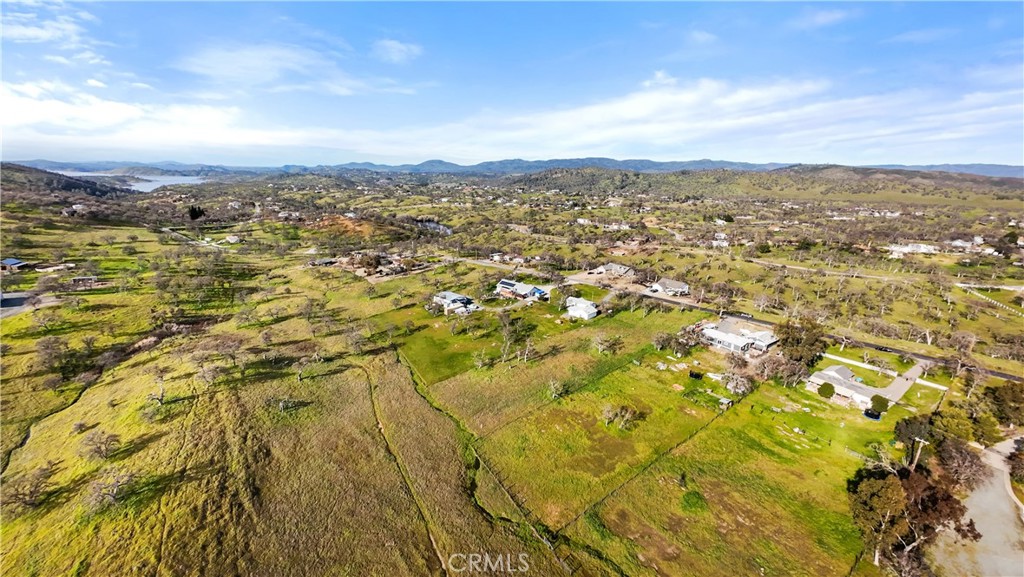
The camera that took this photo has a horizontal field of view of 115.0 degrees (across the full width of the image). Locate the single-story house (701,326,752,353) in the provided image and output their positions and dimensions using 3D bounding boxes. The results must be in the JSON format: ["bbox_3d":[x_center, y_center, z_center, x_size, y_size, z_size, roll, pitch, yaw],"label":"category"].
[{"bbox_3d":[100.810,23.940,154.540,17.000,4.300,11.000,18,27,40],"label":"single-story house"}]

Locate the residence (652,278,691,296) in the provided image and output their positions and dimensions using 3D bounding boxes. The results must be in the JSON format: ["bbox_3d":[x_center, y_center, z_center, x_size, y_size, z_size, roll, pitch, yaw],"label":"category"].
[{"bbox_3d":[106.890,-0.760,220.330,19.000,5.200,13.500,14,24,33],"label":"residence"}]

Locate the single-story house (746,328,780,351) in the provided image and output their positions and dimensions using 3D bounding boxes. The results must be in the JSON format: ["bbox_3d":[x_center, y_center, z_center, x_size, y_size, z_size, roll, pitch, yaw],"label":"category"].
[{"bbox_3d":[118.430,23.900,154.660,13.000,4.300,9.500,-16,26,-37],"label":"single-story house"}]

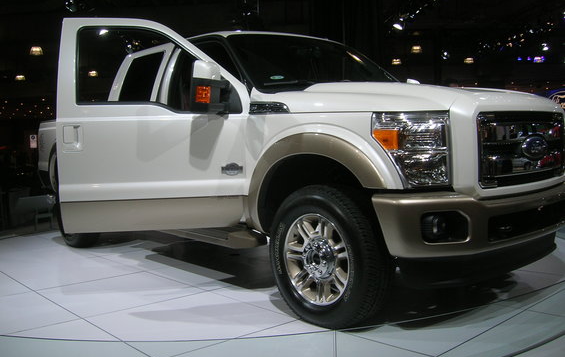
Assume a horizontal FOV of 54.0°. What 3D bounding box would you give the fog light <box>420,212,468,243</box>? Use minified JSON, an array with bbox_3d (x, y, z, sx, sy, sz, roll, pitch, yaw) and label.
[{"bbox_3d":[0.836,0.250,2.893,0.220,0.165,0.120,-4,5,-25],"label":"fog light"}]

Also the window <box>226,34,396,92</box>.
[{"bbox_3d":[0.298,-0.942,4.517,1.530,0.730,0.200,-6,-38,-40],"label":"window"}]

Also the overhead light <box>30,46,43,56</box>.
[{"bbox_3d":[-9.533,-4.955,21.518,0.470,0.320,0.470,-3,4,0],"label":"overhead light"}]

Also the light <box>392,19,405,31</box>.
[{"bbox_3d":[3.462,-4.566,16.552,0.310,0.330,0.310,2,6,45],"label":"light"}]

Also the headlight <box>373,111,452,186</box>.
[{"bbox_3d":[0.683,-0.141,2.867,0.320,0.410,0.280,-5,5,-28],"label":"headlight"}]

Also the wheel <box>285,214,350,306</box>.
[{"bbox_3d":[0.252,0.480,3.383,0.180,0.550,0.550,-6,5,-40],"label":"wheel"}]

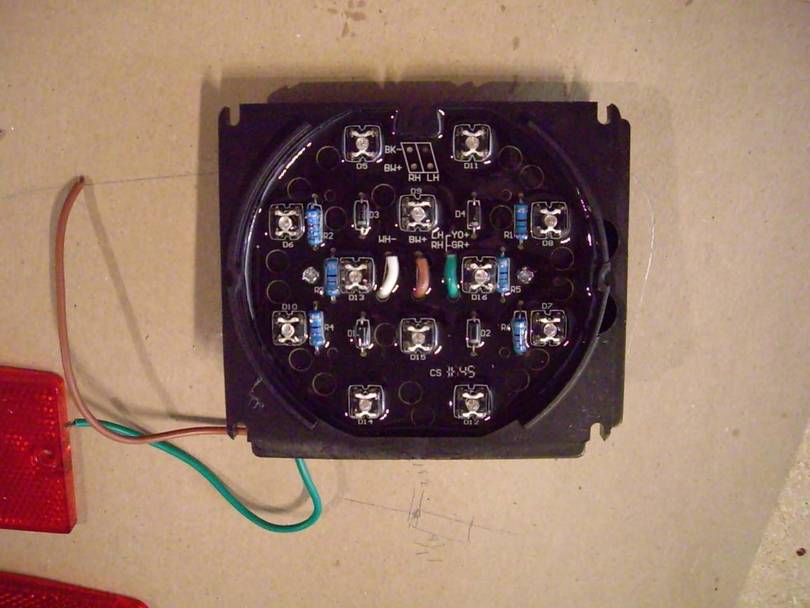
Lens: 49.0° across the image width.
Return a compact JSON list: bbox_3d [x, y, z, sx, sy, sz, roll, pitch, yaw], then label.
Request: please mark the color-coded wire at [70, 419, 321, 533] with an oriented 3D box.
[{"bbox_3d":[-0.050,0.041,0.211,0.061,0.009,0.026,1,104,3],"label":"color-coded wire"}]

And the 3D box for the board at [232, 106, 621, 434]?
[{"bbox_3d":[0.003,-0.006,0.182,0.077,0.014,0.067,0,97,2],"label":"board"}]

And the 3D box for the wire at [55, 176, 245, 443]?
[{"bbox_3d":[-0.058,0.002,0.201,0.042,0.012,0.061,1,104,3],"label":"wire"}]

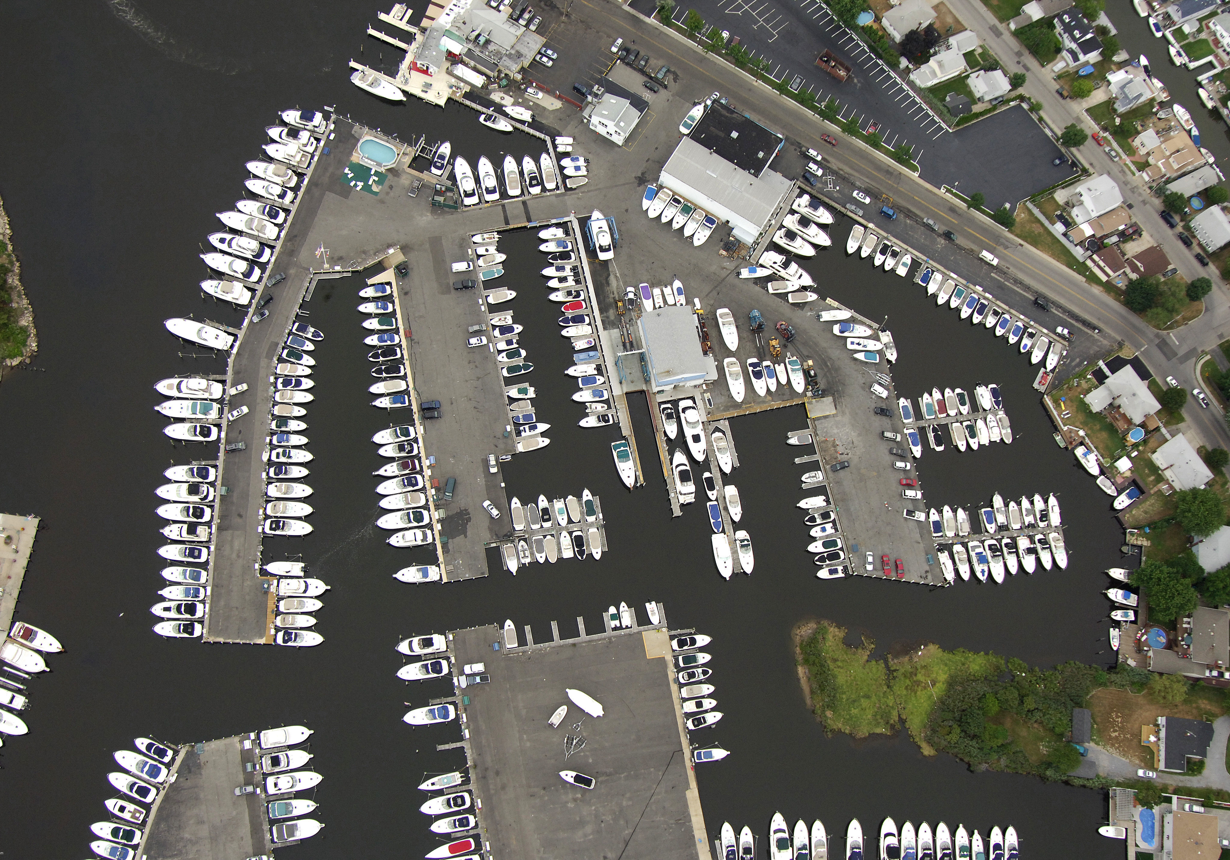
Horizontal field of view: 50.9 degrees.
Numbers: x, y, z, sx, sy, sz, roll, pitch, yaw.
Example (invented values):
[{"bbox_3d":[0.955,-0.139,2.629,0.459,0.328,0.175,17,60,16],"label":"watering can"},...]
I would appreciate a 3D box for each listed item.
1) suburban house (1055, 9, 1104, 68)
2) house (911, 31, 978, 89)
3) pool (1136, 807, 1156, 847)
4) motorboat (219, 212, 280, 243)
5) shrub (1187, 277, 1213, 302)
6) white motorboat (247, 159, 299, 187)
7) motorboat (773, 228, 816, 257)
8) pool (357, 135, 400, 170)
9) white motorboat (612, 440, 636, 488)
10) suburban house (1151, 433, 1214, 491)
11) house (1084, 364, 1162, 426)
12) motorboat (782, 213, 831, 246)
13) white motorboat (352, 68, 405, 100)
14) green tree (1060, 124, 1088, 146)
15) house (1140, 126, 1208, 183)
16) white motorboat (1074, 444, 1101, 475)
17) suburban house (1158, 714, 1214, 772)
[{"bbox_3d":[135.500,-115.580,380.090,8.680,7.800,14.590,-26,77,-14],"label":"suburban house"},{"bbox_3d":[95.290,-107.210,371.880,23.380,6.020,9.930,-26,77,-15],"label":"house"},{"bbox_3d":[130.420,97.660,317.540,4.360,1.600,8.550,10,72,-3],"label":"pool"},{"bbox_3d":[-93.777,-53.285,329.189,15.790,4.200,4.400,17,69,0],"label":"motorboat"},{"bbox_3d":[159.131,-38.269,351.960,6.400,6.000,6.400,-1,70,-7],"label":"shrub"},{"bbox_3d":[-90.420,-68.430,341.160,13.950,4.900,3.960,19,72,0],"label":"white motorboat"},{"bbox_3d":[48.720,-50.160,347.800,11.600,3.710,3.810,27,70,2],"label":"motorboat"},{"bbox_3d":[-62.353,-73.068,340.924,10.073,1.400,7.184,24,69,3],"label":"pool"},{"bbox_3d":[2.430,9.030,328.490,4.240,3.300,12.890,-13,75,-10],"label":"white motorboat"},{"bbox_3d":[151.100,9.440,344.330,11.130,4.800,14.180,-30,78,-15],"label":"suburban house"},{"bbox_3d":[136.790,-7.700,347.970,16.510,4.900,14.570,-30,78,-14],"label":"house"},{"bbox_3d":[52.050,-53.665,346.189,14.280,5.200,4.500,35,70,7],"label":"motorboat"},{"bbox_3d":[-62.960,-92.916,347.575,16.285,4.200,4.800,29,69,4],"label":"white motorboat"},{"bbox_3d":[130.510,-83.340,368.400,7.120,5.820,7.120,2,71,-7],"label":"green tree"},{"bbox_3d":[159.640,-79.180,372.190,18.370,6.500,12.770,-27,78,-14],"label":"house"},{"bbox_3d":[125.580,8.430,342.770,3.940,3.700,8.380,-30,78,-14],"label":"white motorboat"},{"bbox_3d":[142.490,78.590,321.550,12.110,5.000,13.490,11,72,-3],"label":"suburban house"}]

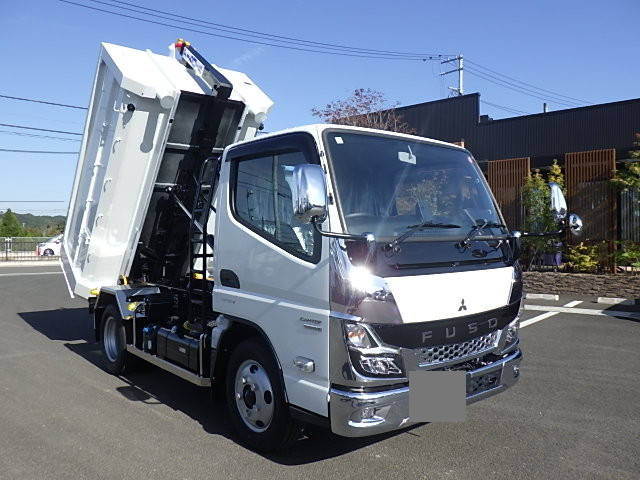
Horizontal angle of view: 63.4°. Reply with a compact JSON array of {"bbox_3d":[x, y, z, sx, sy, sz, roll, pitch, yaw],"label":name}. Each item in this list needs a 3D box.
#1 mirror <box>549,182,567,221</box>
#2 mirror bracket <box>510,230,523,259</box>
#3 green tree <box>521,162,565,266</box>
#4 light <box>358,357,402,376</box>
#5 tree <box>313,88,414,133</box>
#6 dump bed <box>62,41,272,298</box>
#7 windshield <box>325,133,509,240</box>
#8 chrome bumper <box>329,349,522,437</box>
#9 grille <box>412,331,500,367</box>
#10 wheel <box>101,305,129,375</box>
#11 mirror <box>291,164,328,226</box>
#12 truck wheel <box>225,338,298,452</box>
[{"bbox_3d":[1.666,-0.268,3.623,0.090,0.265,0.165,-1,0,42],"label":"mirror"},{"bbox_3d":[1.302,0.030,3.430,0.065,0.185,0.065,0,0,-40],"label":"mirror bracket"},{"bbox_3d":[5.243,-0.601,12.200,0.950,2.400,0.900,-1,0,43],"label":"green tree"},{"bbox_3d":[0.286,0.629,2.615,0.220,0.112,0.115,-1,0,-28],"label":"light"},{"bbox_3d":[1.319,-1.820,15.992,3.100,5.600,3.100,-1,0,43],"label":"tree"},{"bbox_3d":[-1.778,-0.522,6.016,1.680,2.870,1.190,-1,39,-40],"label":"dump bed"},{"bbox_3d":[0.658,-0.338,3.097,1.500,0.660,0.160,-1,-24,-40],"label":"windshield"},{"bbox_3d":[0.768,0.837,2.990,1.690,0.245,0.250,-1,0,-40],"label":"chrome bumper"},{"bbox_3d":[0.797,0.607,2.950,0.770,0.120,0.080,-1,0,-40],"label":"grille"},{"bbox_3d":[-1.981,0.979,5.143,0.200,0.695,0.695,-1,0,-40],"label":"wheel"},{"bbox_3d":[-0.039,-0.206,2.234,0.165,0.265,0.090,-1,0,-32],"label":"mirror"},{"bbox_3d":[-0.346,0.964,3.251,0.200,0.695,0.695,-1,0,-40],"label":"truck wheel"}]

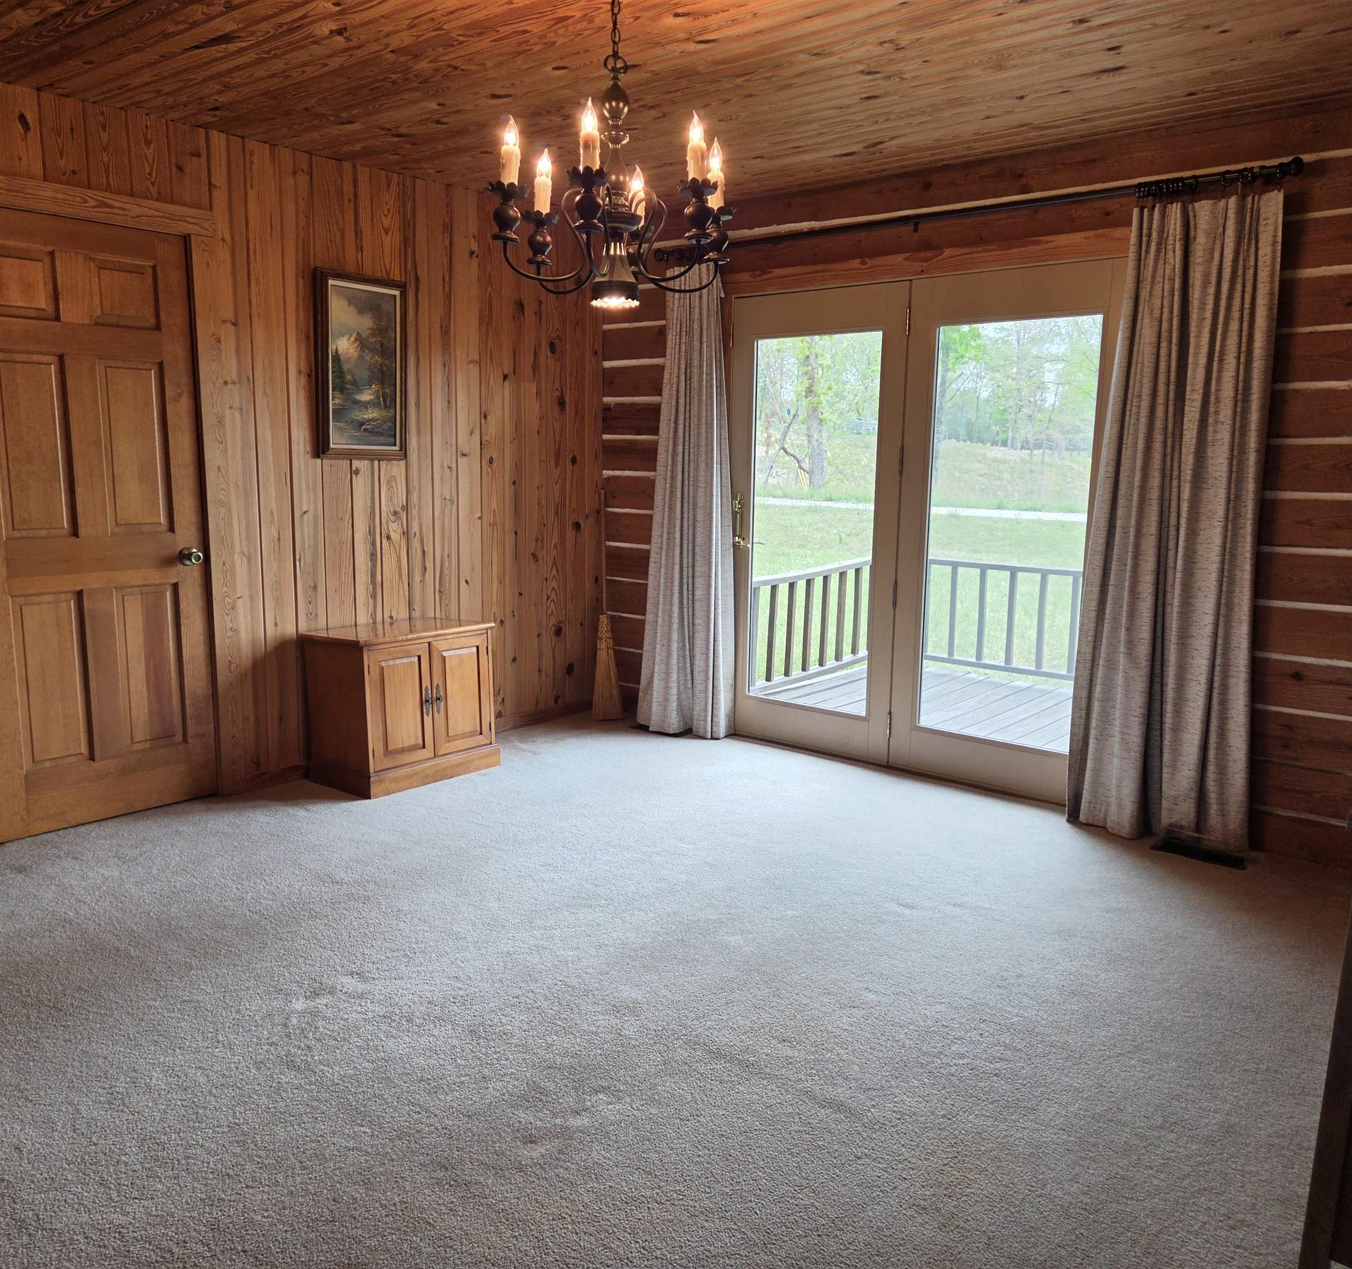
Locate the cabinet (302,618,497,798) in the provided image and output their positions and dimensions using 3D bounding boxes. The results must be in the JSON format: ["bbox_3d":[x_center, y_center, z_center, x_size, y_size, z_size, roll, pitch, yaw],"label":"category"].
[{"bbox_3d":[-1.108,0.272,4.575,0.410,0.592,0.650,8,12,39],"label":"cabinet"}]

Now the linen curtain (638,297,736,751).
[{"bbox_3d":[0.041,-0.582,5.135,0.470,2.100,0.180,8,12,39],"label":"linen curtain"}]

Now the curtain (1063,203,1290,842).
[{"bbox_3d":[1.679,-0.340,3.745,0.570,2.100,0.180,8,12,39],"label":"curtain"}]

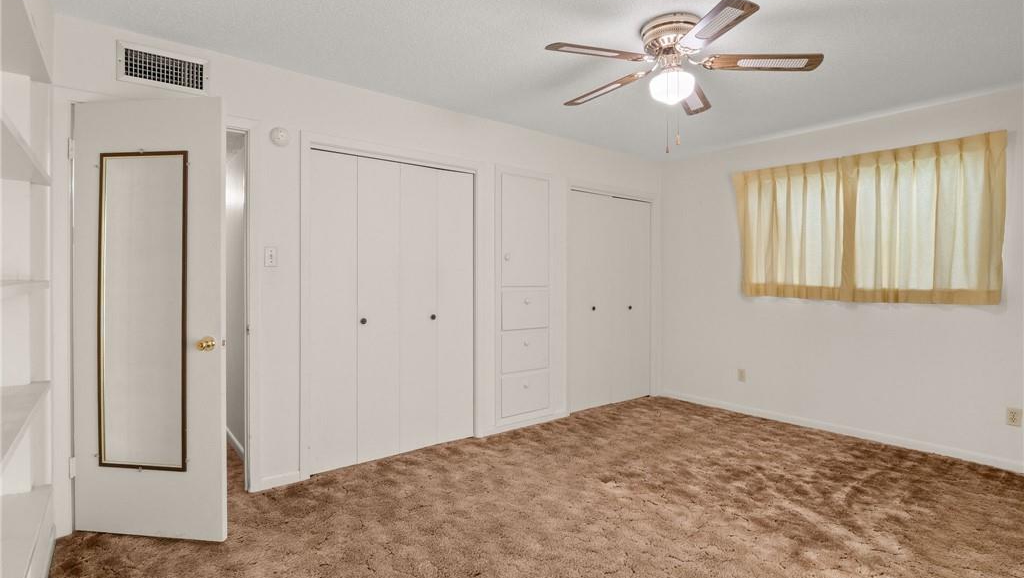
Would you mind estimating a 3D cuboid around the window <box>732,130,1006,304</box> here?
[{"bbox_3d":[2.590,-0.466,3.640,0.100,1.110,1.680,-1,1,-38],"label":"window"}]

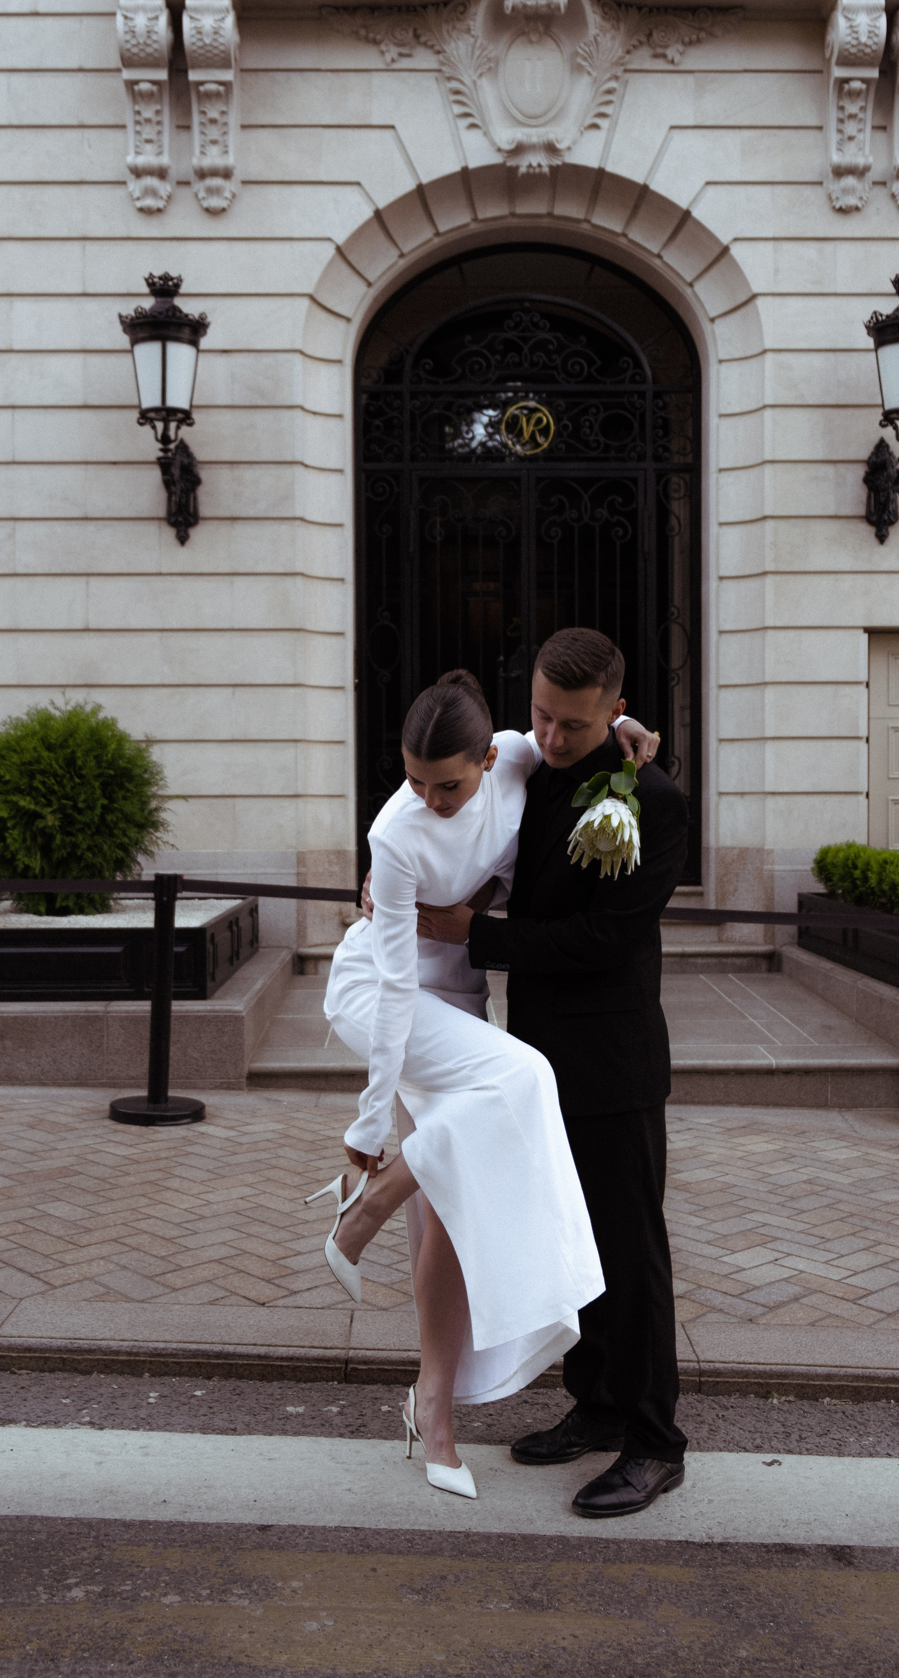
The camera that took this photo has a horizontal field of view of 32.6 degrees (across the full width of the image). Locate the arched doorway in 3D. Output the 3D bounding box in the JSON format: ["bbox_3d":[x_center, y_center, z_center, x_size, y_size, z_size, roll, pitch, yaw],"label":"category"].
[{"bbox_3d":[0.481,-1.641,9.322,2.096,3.836,0.148,0,2,-1],"label":"arched doorway"}]

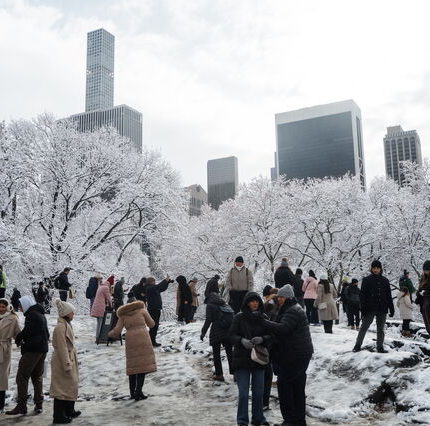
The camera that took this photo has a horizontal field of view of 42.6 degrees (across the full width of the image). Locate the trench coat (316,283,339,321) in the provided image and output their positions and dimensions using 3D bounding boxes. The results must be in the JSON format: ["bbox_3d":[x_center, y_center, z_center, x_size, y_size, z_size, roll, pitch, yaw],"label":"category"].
[{"bbox_3d":[3.030,2.408,14.900,0.600,0.970,0.420,-3,-10,13],"label":"trench coat"}]

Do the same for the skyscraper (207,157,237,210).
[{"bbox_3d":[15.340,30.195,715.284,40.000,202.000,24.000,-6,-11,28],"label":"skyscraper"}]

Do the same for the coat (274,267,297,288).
[{"bbox_3d":[1.919,1.864,15.101,0.580,0.760,0.380,-2,-10,8],"label":"coat"}]

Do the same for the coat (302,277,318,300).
[{"bbox_3d":[2.923,2.323,16.947,0.490,0.700,0.370,-4,-11,17],"label":"coat"}]

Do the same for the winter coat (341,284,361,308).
[{"bbox_3d":[4.701,2.831,18.900,0.600,0.760,0.420,-5,-11,21],"label":"winter coat"}]

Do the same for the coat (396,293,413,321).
[{"bbox_3d":[5.823,2.822,16.749,0.420,0.840,0.440,5,-12,-29],"label":"coat"}]

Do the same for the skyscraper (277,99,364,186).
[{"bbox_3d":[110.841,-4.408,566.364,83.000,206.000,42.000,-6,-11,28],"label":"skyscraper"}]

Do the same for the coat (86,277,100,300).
[{"bbox_3d":[-4.137,2.550,18.600,0.420,0.800,0.500,6,-12,-36],"label":"coat"}]

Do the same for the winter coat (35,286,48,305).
[{"bbox_3d":[-6.915,3.307,22.080,0.420,0.720,0.470,1,-10,-10],"label":"winter coat"}]

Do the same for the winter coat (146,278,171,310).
[{"bbox_3d":[-1.474,2.071,14.000,0.550,0.820,0.540,8,-13,-40],"label":"winter coat"}]

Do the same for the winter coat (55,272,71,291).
[{"bbox_3d":[-5.552,2.535,20.386,0.420,0.700,0.500,2,-10,-15],"label":"winter coat"}]

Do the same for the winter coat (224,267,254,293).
[{"bbox_3d":[0.593,1.630,13.600,0.680,0.670,0.400,-1,-10,3],"label":"winter coat"}]

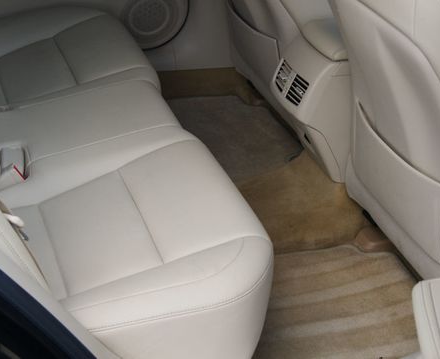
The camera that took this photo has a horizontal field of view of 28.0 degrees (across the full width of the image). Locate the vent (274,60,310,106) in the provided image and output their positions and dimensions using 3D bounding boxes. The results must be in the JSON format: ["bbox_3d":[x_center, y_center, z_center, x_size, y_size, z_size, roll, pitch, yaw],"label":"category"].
[{"bbox_3d":[0.169,-0.221,2.031,0.030,0.061,0.147,13,23,-27],"label":"vent"}]

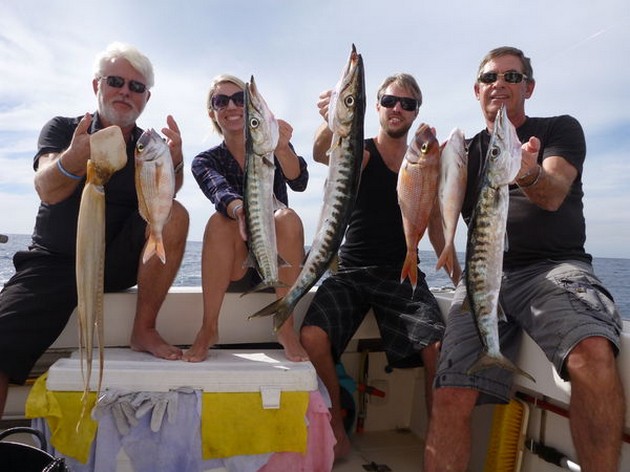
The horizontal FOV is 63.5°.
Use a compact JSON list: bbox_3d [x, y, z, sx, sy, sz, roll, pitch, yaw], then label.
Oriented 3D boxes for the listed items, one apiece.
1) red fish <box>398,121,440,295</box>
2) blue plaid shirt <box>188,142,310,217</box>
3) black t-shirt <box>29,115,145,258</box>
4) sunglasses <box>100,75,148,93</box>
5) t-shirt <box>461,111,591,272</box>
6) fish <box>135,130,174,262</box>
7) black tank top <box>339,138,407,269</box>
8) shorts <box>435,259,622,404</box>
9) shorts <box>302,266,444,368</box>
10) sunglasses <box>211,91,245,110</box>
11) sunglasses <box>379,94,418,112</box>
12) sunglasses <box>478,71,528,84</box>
[{"bbox_3d":[0.258,-0.073,1.270,0.125,0.415,0.065,4,-1,14],"label":"red fish"},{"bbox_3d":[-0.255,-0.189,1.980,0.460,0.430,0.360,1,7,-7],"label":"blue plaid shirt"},{"bbox_3d":[-0.734,-0.168,1.760,0.450,0.500,0.340,0,8,-14],"label":"black t-shirt"},{"bbox_3d":[-0.617,-0.491,1.640,0.142,0.043,0.135,7,9,-30],"label":"sunglasses"},{"bbox_3d":[0.723,-0.149,1.750,0.450,0.530,0.340,2,-1,14],"label":"t-shirt"},{"bbox_3d":[-0.447,-0.110,1.420,0.110,0.375,0.055,-2,-1,0],"label":"fish"},{"bbox_3d":[0.253,-0.126,2.030,0.370,0.530,0.250,2,-1,7],"label":"black tank top"},{"bbox_3d":[0.684,0.275,1.640,0.500,0.380,0.490,2,-1,18],"label":"shorts"},{"bbox_3d":[0.205,0.274,1.850,0.480,0.330,0.460,2,-1,9],"label":"shorts"},{"bbox_3d":[-0.328,-0.527,1.980,0.145,0.055,0.135,-12,14,-12],"label":"sunglasses"},{"bbox_3d":[0.320,-0.507,1.950,0.145,0.047,0.140,13,13,6],"label":"sunglasses"},{"bbox_3d":[0.584,-0.487,1.570,0.145,0.042,0.135,5,14,25],"label":"sunglasses"}]

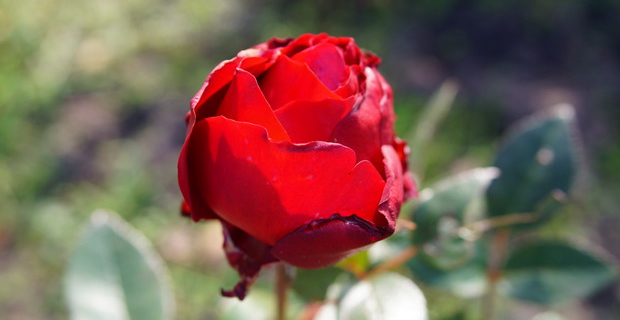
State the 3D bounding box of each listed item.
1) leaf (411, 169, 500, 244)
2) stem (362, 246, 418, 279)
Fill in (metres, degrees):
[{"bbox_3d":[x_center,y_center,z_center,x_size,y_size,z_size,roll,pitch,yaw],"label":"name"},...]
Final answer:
[{"bbox_3d":[0.061,0.020,0.330,0.030,0.038,0.014,41,7,25],"label":"leaf"},{"bbox_3d":[0.033,0.042,0.315,0.026,0.004,0.004,-29,0,-11],"label":"stem"}]

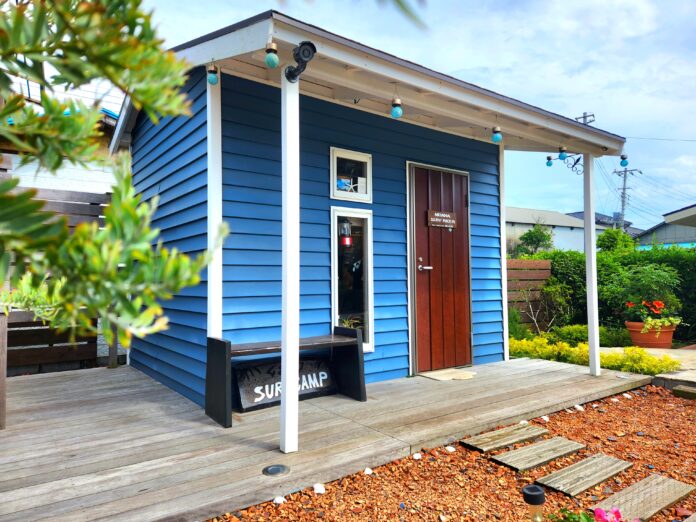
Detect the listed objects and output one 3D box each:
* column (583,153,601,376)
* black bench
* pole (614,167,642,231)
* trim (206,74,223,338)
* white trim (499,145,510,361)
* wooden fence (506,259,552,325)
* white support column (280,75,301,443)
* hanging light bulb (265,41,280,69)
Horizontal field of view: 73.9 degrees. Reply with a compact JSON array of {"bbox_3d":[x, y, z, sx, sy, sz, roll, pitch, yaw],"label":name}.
[{"bbox_3d":[2.278,0.033,4.329,0.072,2.061,0.070,1,-3,-36],"label":"column"},{"bbox_3d":[-0.410,0.779,3.314,1.102,0.529,0.383,1,-3,-36],"label":"black bench"},{"bbox_3d":[21.894,-2.356,36.775,2.000,10.200,0.450,3,-3,0],"label":"pole"},{"bbox_3d":[-0.949,-0.164,3.298,0.086,2.420,0.067,1,-3,-36],"label":"trim"},{"bbox_3d":[1.737,-0.096,5.222,0.089,2.409,0.064,1,-3,-36],"label":"white trim"},{"bbox_3d":[2.450,0.617,6.290,1.122,1.251,0.070,1,-3,-36],"label":"wooden fence"},{"bbox_3d":[-0.316,-0.025,2.490,0.072,2.061,0.070,1,-3,-36],"label":"white support column"},{"bbox_3d":[-0.371,-1.005,2.262,0.062,0.112,0.062,-1,-3,0],"label":"hanging light bulb"}]

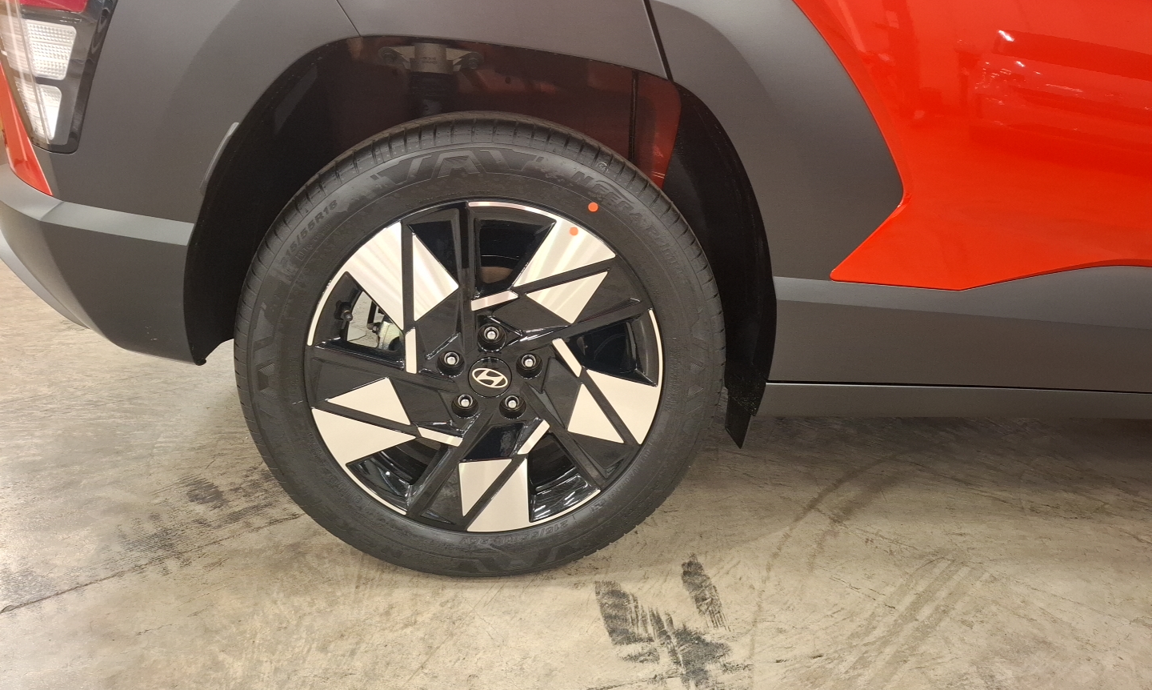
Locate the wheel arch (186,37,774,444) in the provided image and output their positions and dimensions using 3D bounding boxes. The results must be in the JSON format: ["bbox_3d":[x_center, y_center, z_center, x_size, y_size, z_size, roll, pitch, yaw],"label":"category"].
[{"bbox_3d":[-0.114,-0.129,1.086,0.790,0.550,0.250,0,20,-7],"label":"wheel arch"}]

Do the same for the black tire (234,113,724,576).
[{"bbox_3d":[-0.129,0.010,1.145,0.690,0.686,0.222,0,20,-7],"label":"black tire"}]

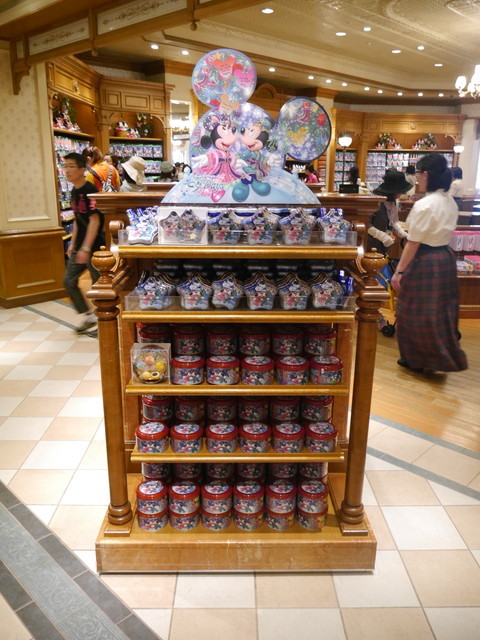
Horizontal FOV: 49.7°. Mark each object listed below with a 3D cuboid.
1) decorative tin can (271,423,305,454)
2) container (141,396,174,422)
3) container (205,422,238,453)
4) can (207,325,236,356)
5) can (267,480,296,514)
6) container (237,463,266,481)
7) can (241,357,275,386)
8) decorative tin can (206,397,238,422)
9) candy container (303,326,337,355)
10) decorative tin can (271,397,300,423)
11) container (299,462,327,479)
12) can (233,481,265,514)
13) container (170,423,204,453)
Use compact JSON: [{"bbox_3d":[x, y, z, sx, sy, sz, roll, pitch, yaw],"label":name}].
[{"bbox_3d":[0.192,0.466,2.059,0.127,0.075,0.127,0,16,0],"label":"decorative tin can"},{"bbox_3d":[-0.340,0.352,2.155,0.124,0.081,0.124,0,16,-1],"label":"container"},{"bbox_3d":[-0.074,0.466,2.059,0.127,0.075,0.127,0,16,0],"label":"container"},{"bbox_3d":[-0.069,0.085,2.078,0.124,0.073,0.124,0,15,0],"label":"can"},{"bbox_3d":[0.165,0.704,2.075,0.124,0.081,0.124,0,16,-1],"label":"can"},{"bbox_3d":[0.049,0.596,2.173,0.124,0.081,0.124,0,16,-1],"label":"container"},{"bbox_3d":[0.068,0.188,1.949,0.125,0.075,0.125,0,16,-1],"label":"can"},{"bbox_3d":[-0.075,0.354,2.159,0.124,0.081,0.124,0,16,-1],"label":"decorative tin can"},{"bbox_3d":[0.328,0.083,2.097,0.127,0.075,0.127,0,16,0],"label":"candy container"},{"bbox_3d":[0.183,0.347,2.107,0.125,0.075,0.125,0,16,-1],"label":"decorative tin can"},{"bbox_3d":[0.310,0.601,2.178,0.125,0.075,0.125,0,16,-1],"label":"container"},{"bbox_3d":[0.036,0.703,2.073,0.124,0.081,0.124,1,16,0],"label":"can"},{"bbox_3d":[-0.206,0.463,2.013,0.124,0.073,0.124,0,15,0],"label":"container"}]

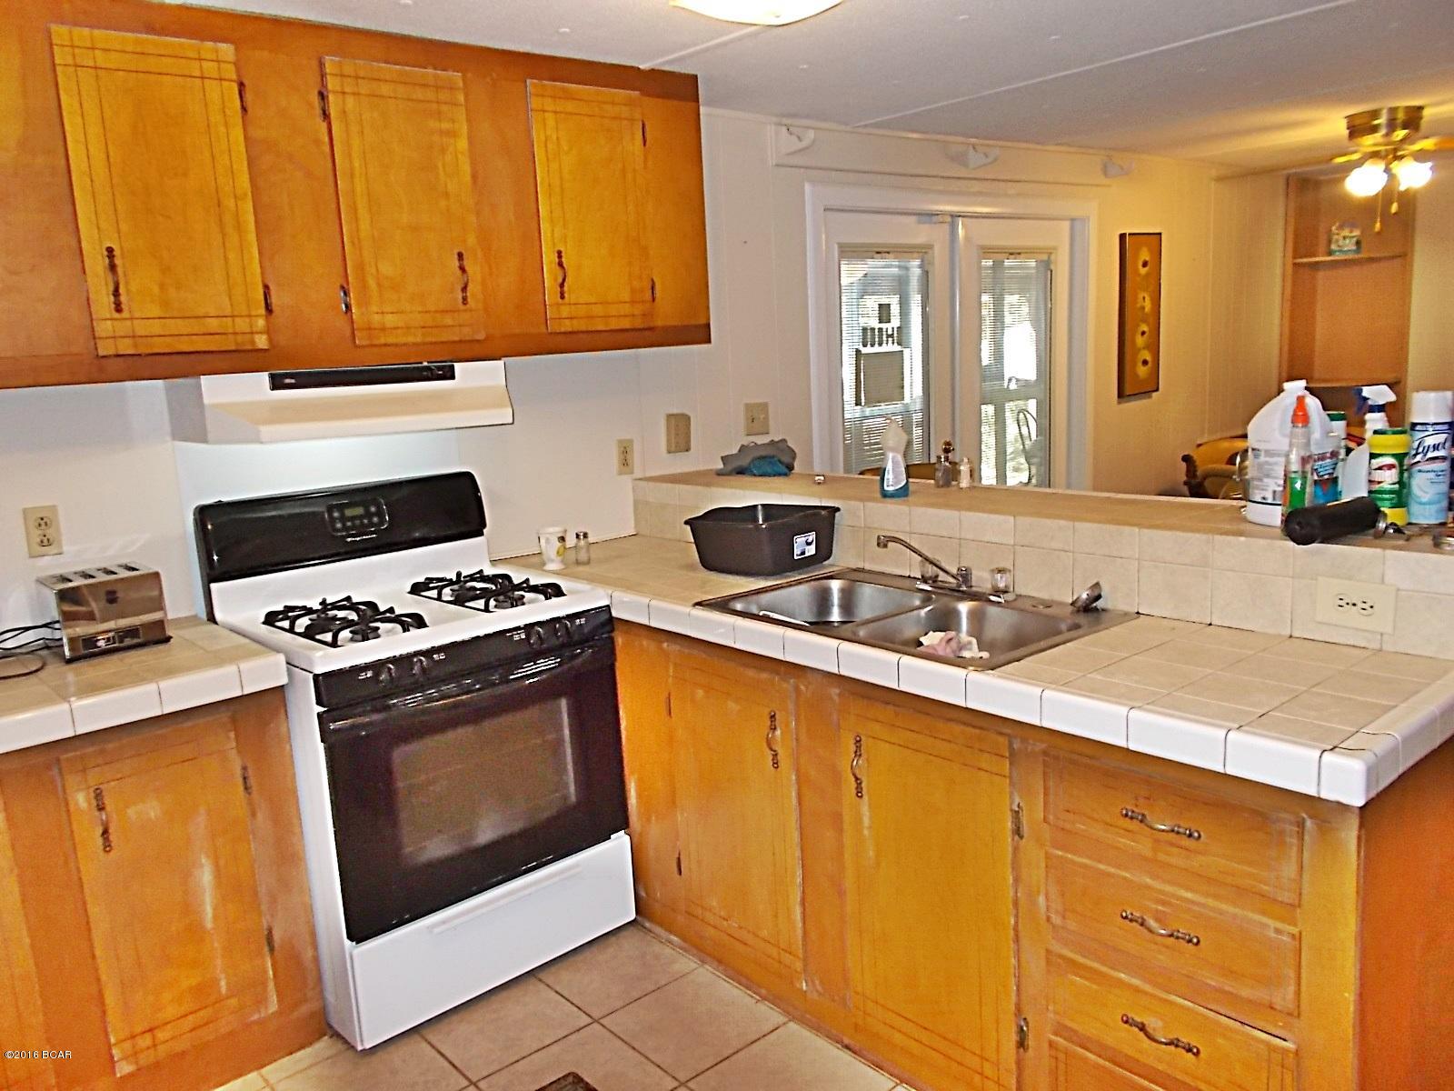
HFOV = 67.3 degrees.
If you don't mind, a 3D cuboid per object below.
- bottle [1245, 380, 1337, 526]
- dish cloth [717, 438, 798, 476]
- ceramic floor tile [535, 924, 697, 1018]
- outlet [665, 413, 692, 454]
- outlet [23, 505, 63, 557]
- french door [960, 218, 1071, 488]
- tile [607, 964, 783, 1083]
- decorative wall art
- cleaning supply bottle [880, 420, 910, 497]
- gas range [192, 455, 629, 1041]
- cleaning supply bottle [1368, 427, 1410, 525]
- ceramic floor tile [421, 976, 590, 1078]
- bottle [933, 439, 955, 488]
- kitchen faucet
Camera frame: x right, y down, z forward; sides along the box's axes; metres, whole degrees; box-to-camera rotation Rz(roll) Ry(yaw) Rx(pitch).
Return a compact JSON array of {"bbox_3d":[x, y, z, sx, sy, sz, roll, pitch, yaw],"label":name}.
[{"bbox_3d":[1.180,-0.197,2.282,0.145,0.290,0.145,-12,14,-40],"label":"bottle"},{"bbox_3d":[0.103,-0.295,3.607,0.255,0.110,0.130,3,12,29],"label":"dish cloth"},{"bbox_3d":[-0.280,1.056,2.729,0.306,0.010,0.306,-12,13,-39],"label":"ceramic floor tile"},{"bbox_3d":[-0.158,-0.371,3.636,0.075,0.124,0.038,-12,13,-39],"label":"outlet"},{"bbox_3d":[-1.577,-0.032,2.521,0.070,0.115,0.008,-12,14,-40],"label":"outlet"},{"bbox_3d":[1.368,-0.508,5.202,0.910,2.020,0.050,-12,14,-40],"label":"french door"},{"bbox_3d":[-0.075,1.087,2.492,0.306,0.010,0.306,-12,13,-39],"label":"tile"},{"bbox_3d":[2.033,-1.133,5.377,0.315,0.775,0.045,-12,13,-39],"label":"decorative wall art"},{"bbox_3d":[0.444,-0.231,2.912,0.083,0.204,0.060,-1,11,9],"label":"cleaning supply bottle"},{"bbox_3d":[-0.763,0.458,2.810,0.764,1.194,0.650,-12,13,-40],"label":"gas range"},{"bbox_3d":[1.249,-0.129,2.063,0.070,0.178,0.070,7,14,44],"label":"cleaning supply bottle"},{"bbox_3d":[-0.519,1.106,2.535,0.306,0.010,0.306,-12,13,-39],"label":"ceramic floor tile"},{"bbox_3d":[0.604,-0.230,3.071,0.050,0.126,0.045,-1,11,11],"label":"bottle"},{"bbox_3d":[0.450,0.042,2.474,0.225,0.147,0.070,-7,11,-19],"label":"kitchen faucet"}]

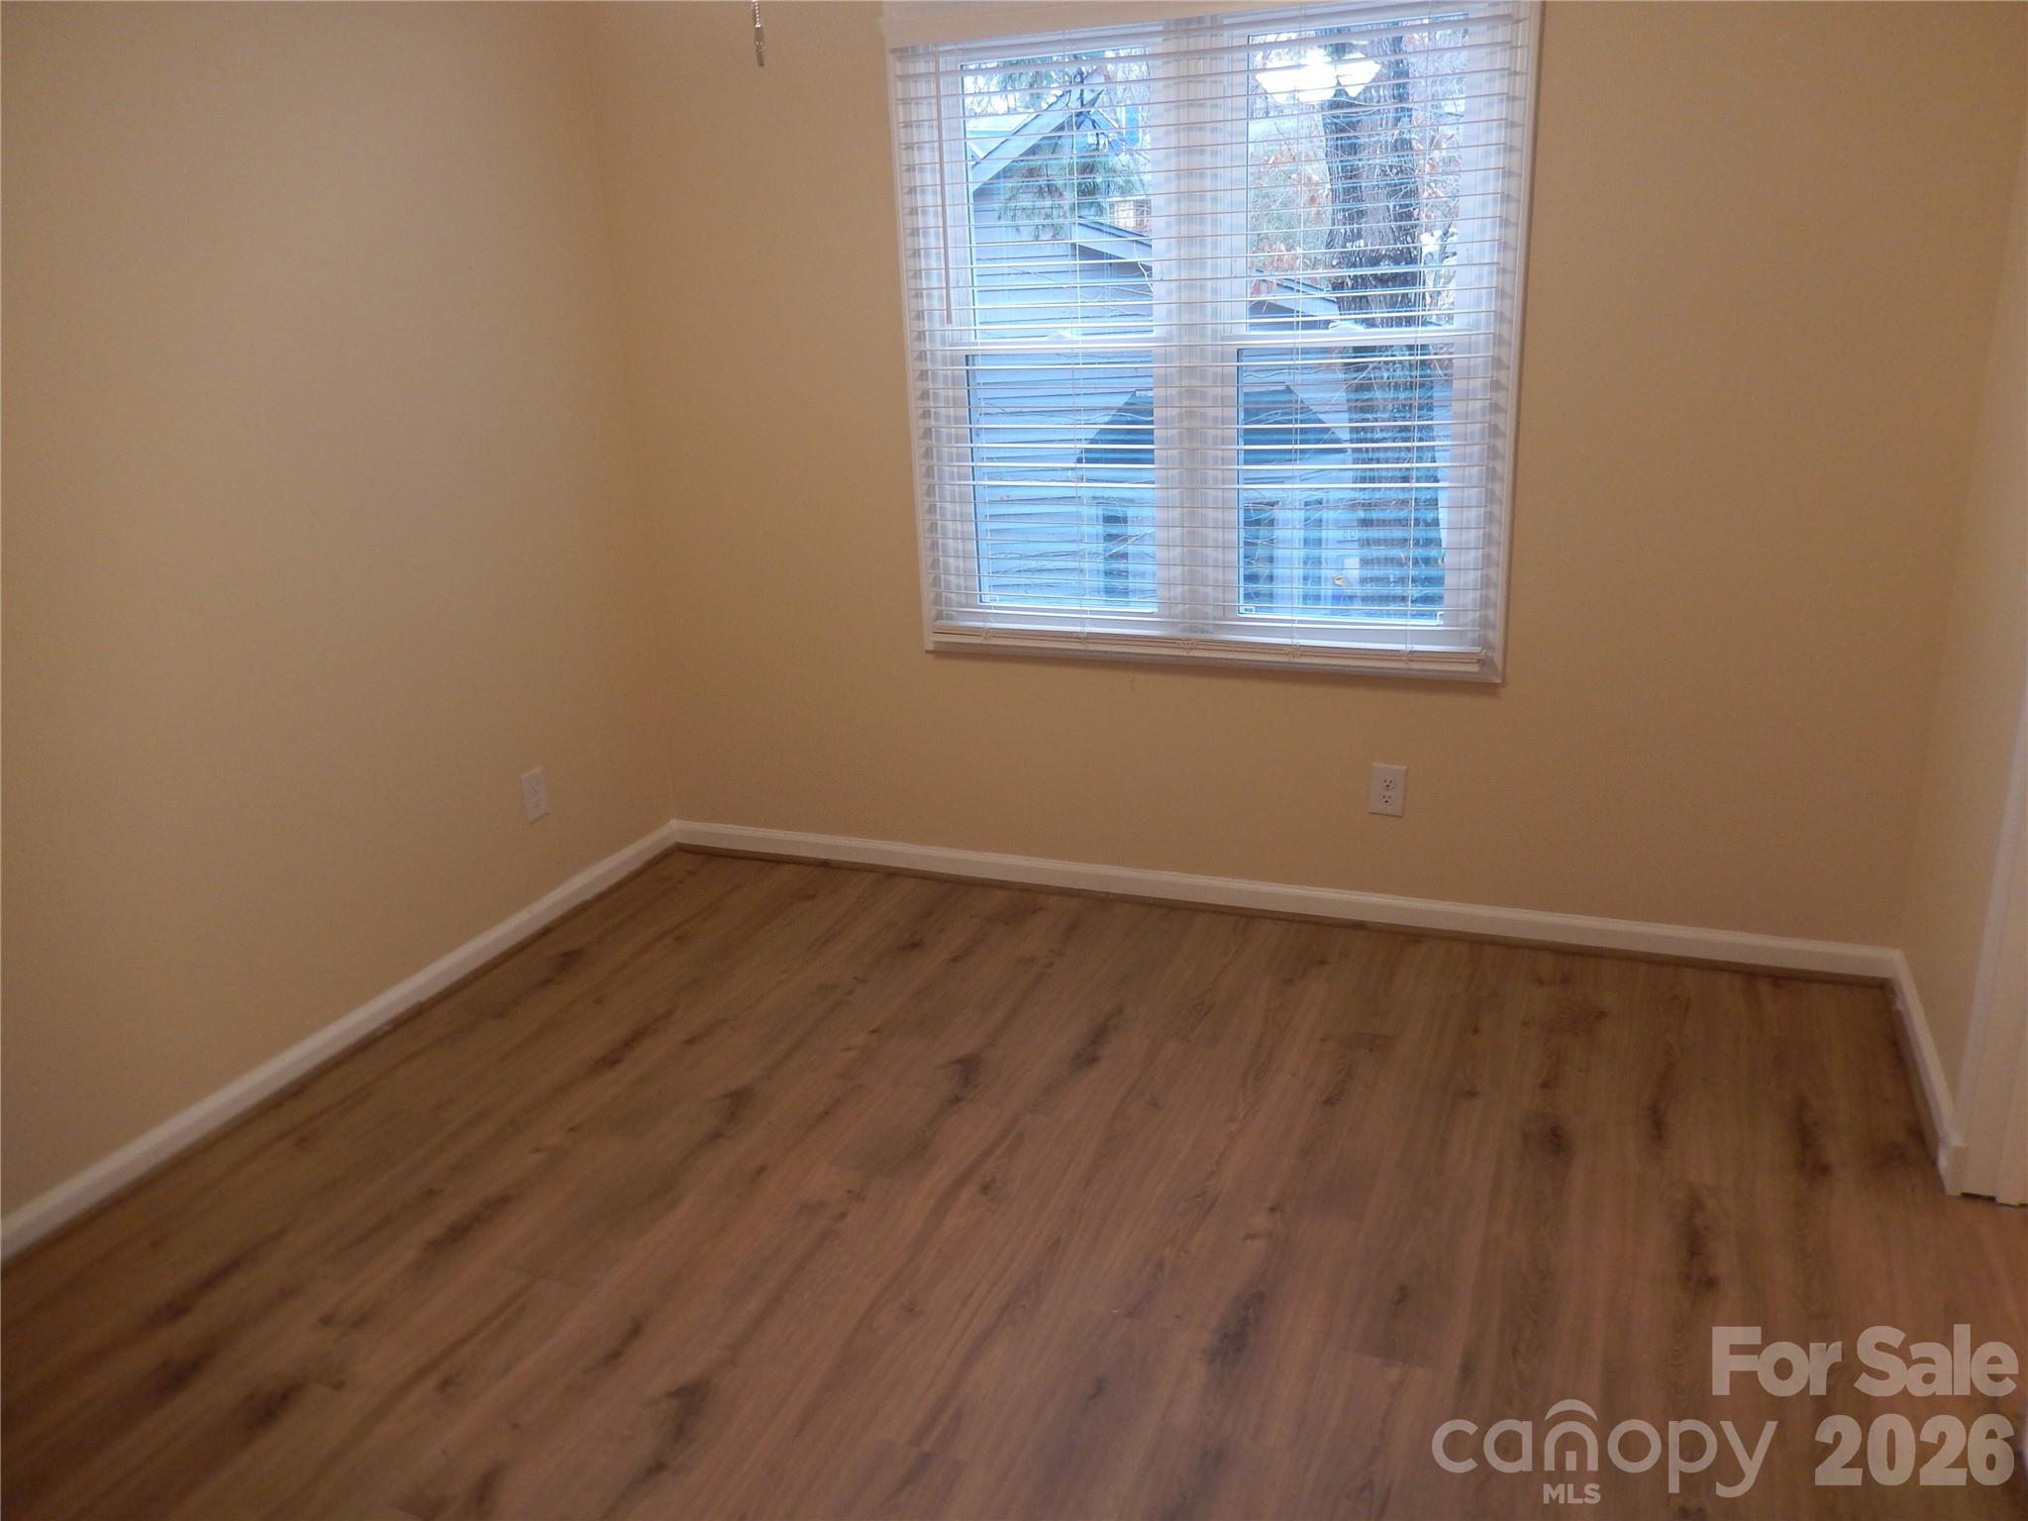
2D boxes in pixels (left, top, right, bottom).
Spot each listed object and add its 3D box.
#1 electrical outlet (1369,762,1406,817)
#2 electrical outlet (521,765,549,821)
[{"bbox_3d":[0.851,0.069,3.338,0.076,0.121,0.008,5,19,21],"label":"electrical outlet"},{"bbox_3d":[-1.166,0.082,3.577,0.008,0.121,0.076,5,19,21],"label":"electrical outlet"}]

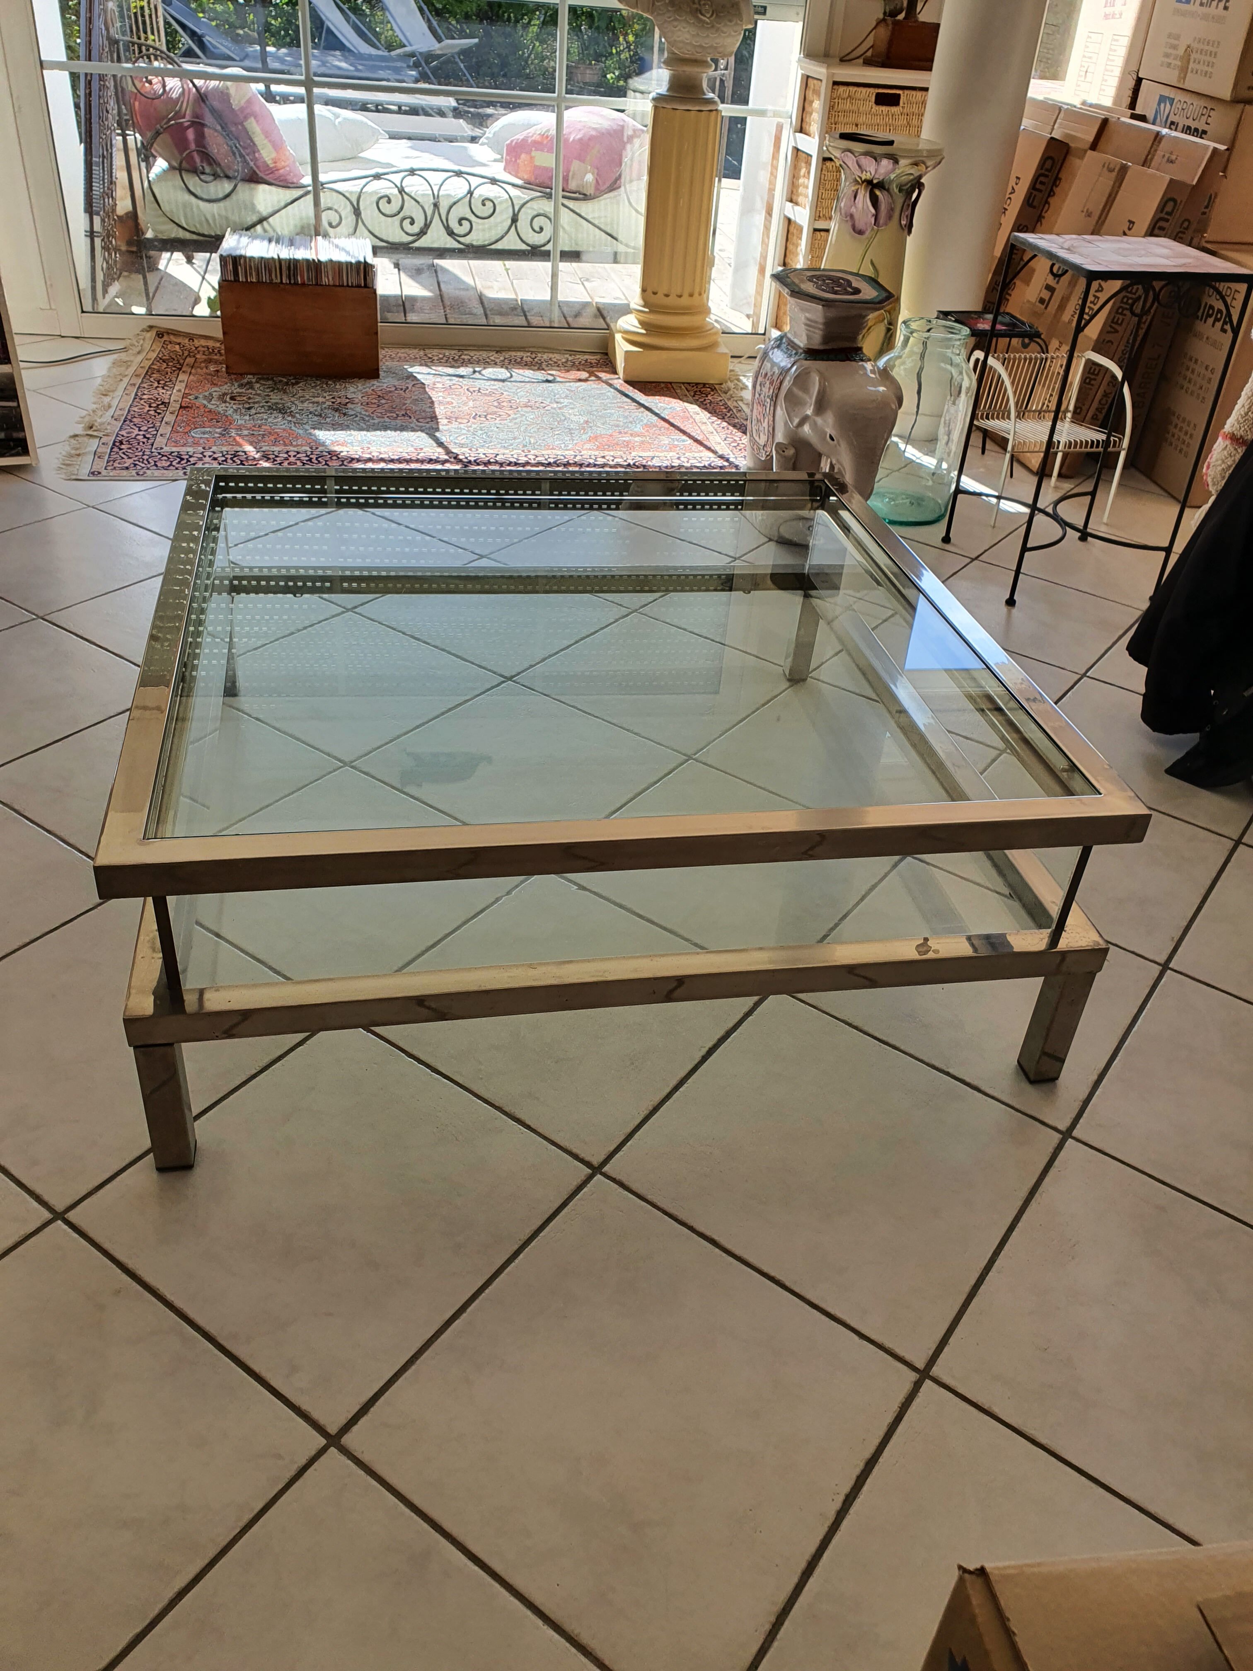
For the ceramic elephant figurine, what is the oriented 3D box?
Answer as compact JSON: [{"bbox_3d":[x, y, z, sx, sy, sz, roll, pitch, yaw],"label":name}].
[{"bbox_3d":[0.476,-1.056,3.073,0.275,0.530,0.440,-5,36,-15],"label":"ceramic elephant figurine"}]

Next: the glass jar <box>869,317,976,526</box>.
[{"bbox_3d":[0.745,-1.036,3.149,0.225,0.450,0.225,12,36,9],"label":"glass jar"}]

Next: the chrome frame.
[{"bbox_3d":[-0.073,-0.140,1.808,1.091,0.410,1.079,-3,36,-11],"label":"chrome frame"}]

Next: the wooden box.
[{"bbox_3d":[-1.000,-1.601,3.880,0.452,0.256,0.340,-2,36,-10],"label":"wooden box"}]

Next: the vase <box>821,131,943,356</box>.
[{"bbox_3d":[0.645,-1.495,3.505,0.310,0.775,0.310,10,35,6],"label":"vase"}]

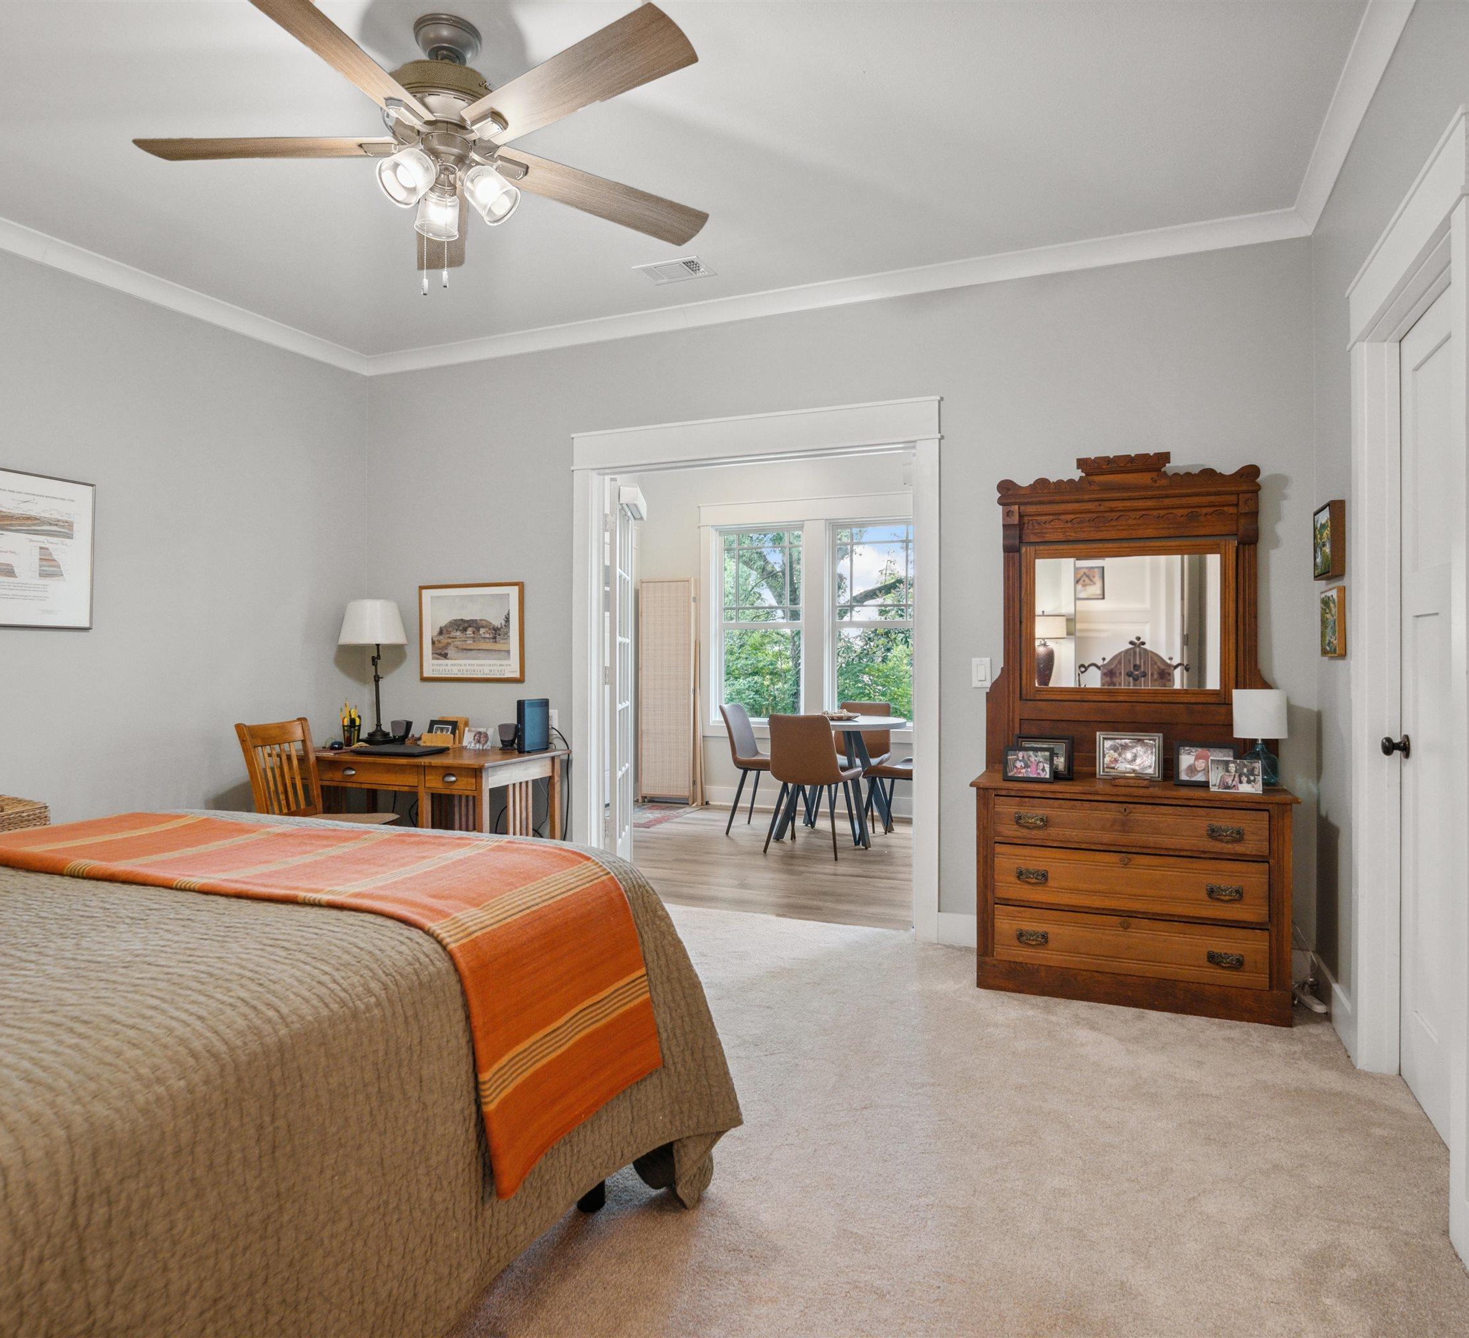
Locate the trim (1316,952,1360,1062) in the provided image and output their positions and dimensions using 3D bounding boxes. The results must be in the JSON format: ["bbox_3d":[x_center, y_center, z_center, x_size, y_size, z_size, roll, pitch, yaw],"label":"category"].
[{"bbox_3d":[1.902,1.071,2.838,0.016,0.135,0.600,0,1,23],"label":"trim"}]

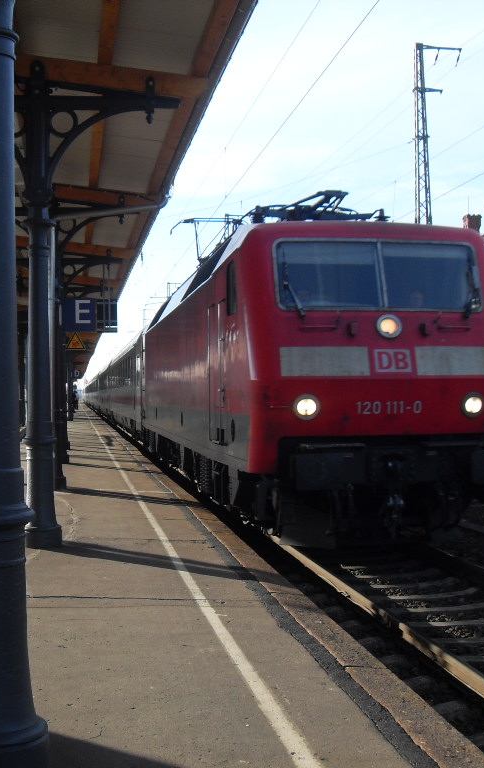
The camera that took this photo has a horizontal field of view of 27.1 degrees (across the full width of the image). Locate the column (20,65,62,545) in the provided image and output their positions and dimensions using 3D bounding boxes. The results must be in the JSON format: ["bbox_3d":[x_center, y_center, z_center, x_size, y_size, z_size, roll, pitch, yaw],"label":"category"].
[{"bbox_3d":[-1.778,-0.705,8.900,0.370,4.240,0.370,-1,-1,-9],"label":"column"}]

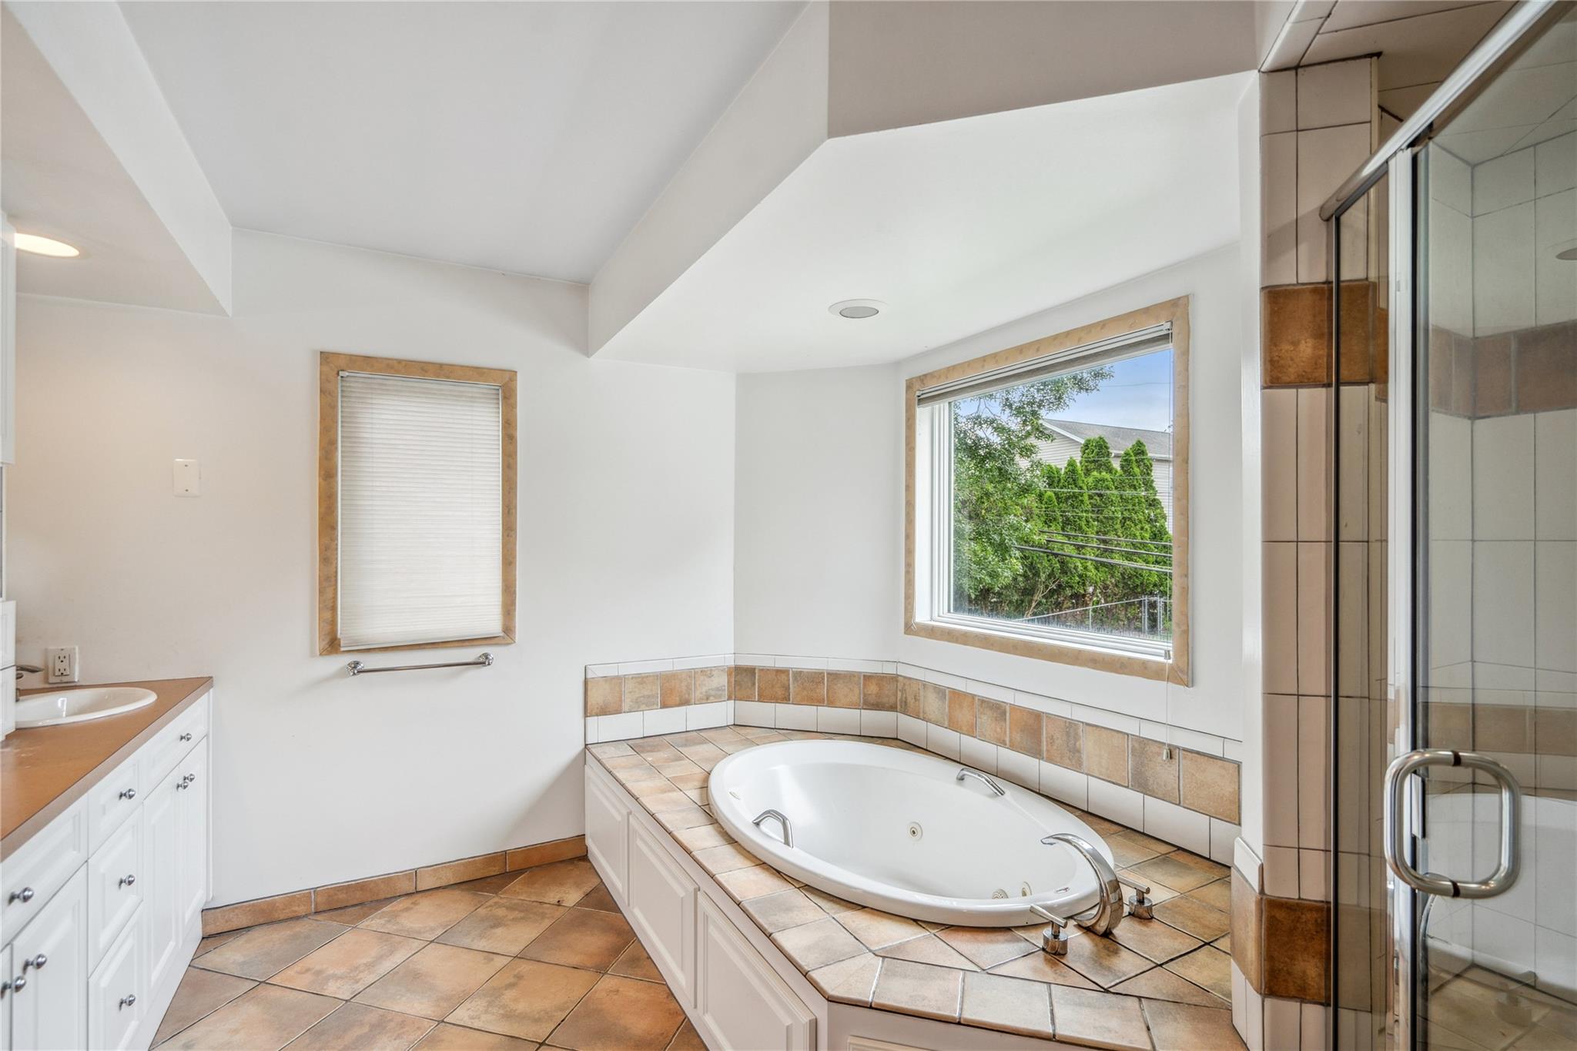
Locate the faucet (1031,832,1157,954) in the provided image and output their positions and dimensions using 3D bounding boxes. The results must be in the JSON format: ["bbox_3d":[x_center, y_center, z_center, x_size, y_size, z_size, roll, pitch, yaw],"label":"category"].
[{"bbox_3d":[0.681,0.833,1.646,0.335,0.178,0.210,1,-1,-30],"label":"faucet"}]

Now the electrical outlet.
[{"bbox_3d":[-2.328,0.448,2.250,0.073,0.116,0.010,1,-1,-27],"label":"electrical outlet"}]

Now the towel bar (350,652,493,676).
[{"bbox_3d":[-1.402,0.532,2.691,0.498,0.052,0.075,1,-1,-27],"label":"towel bar"}]

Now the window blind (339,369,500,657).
[{"bbox_3d":[-1.413,-0.056,2.727,0.555,1.023,0.030,1,-1,-27],"label":"window blind"}]

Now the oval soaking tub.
[{"bbox_3d":[0.311,1.144,2.276,1.040,0.500,1.480,1,-1,-30],"label":"oval soaking tub"}]

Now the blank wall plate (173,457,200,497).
[{"bbox_3d":[-2.055,-0.163,2.394,0.072,0.120,0.007,0,-1,-29],"label":"blank wall plate"}]

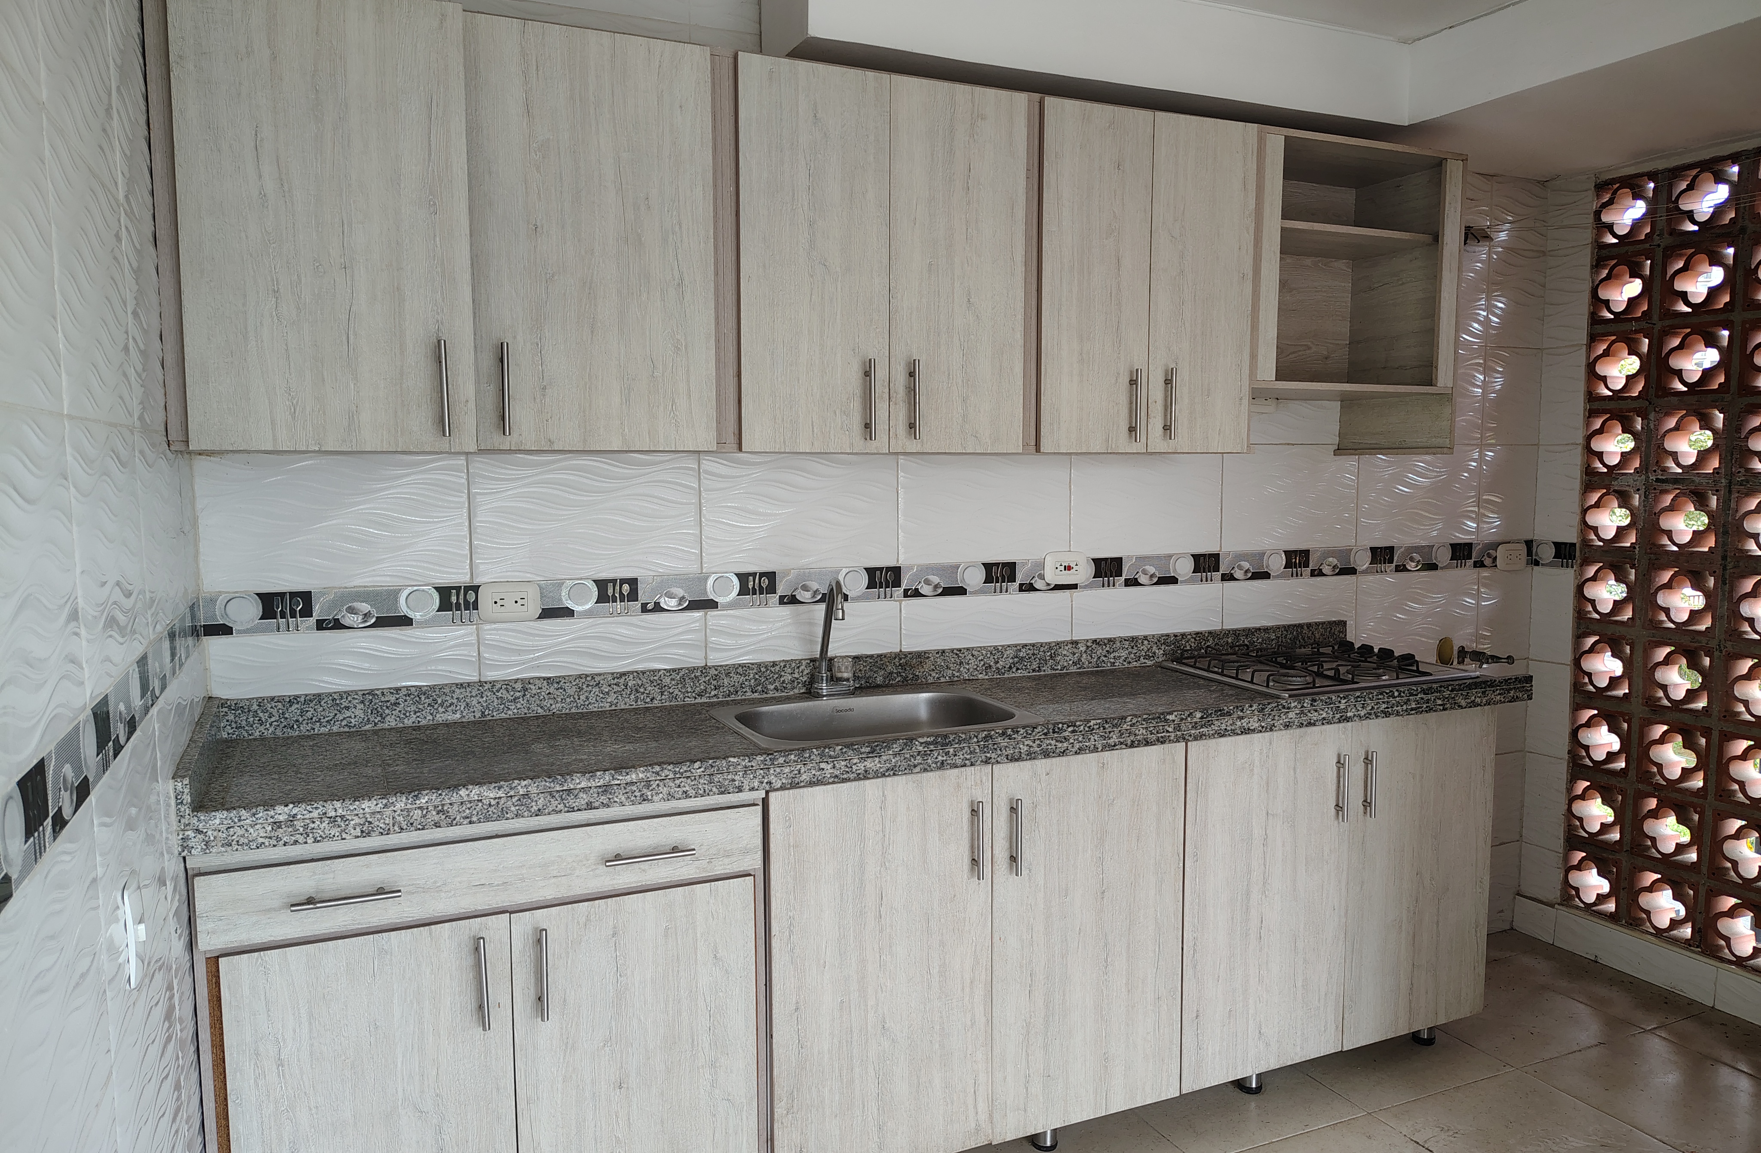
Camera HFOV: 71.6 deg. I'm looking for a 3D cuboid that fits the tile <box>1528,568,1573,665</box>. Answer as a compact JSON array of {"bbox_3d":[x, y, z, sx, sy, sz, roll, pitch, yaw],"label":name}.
[{"bbox_3d":[1.926,0.116,3.498,0.010,0.267,0.132,-3,6,-24],"label":"tile"}]

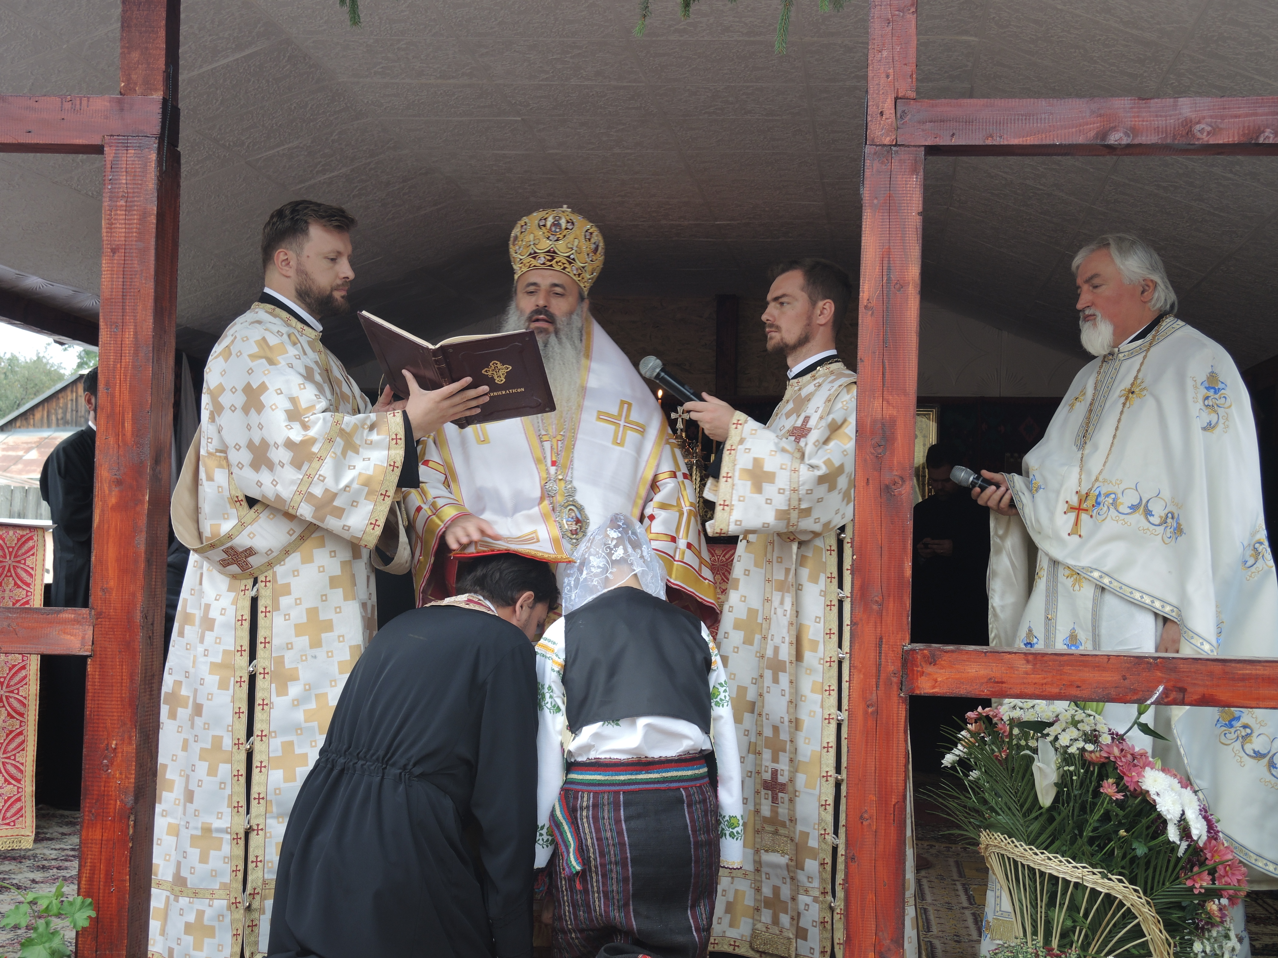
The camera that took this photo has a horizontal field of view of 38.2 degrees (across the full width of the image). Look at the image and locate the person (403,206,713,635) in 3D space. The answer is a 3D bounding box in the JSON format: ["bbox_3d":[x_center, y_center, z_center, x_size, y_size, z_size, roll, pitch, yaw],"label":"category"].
[{"bbox_3d":[-0.195,0.268,4.430,0.750,1.840,0.580,2,-3,1],"label":"person"}]

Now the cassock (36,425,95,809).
[{"bbox_3d":[-1.948,0.498,6.750,0.520,1.430,0.380,2,-1,-30],"label":"cassock"}]

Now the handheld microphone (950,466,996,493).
[{"bbox_3d":[0.882,0.038,4.550,0.240,0.047,0.047,23,0,-12],"label":"handheld microphone"}]

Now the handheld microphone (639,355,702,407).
[{"bbox_3d":[0.103,-0.192,4.130,0.250,0.052,0.052,37,0,-9],"label":"handheld microphone"}]

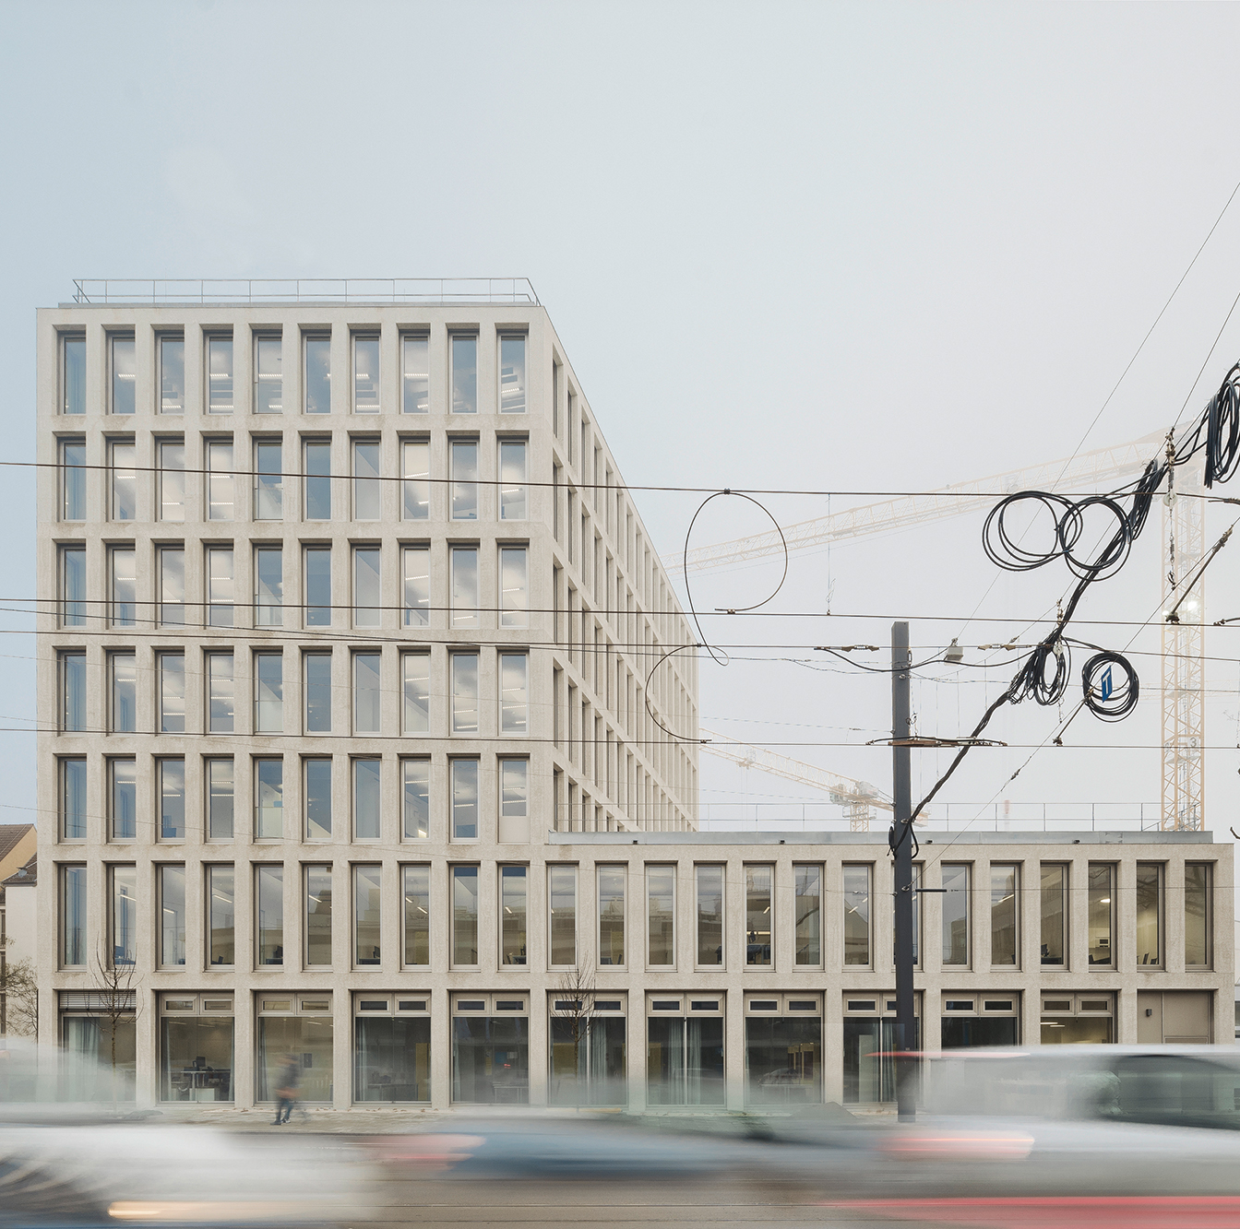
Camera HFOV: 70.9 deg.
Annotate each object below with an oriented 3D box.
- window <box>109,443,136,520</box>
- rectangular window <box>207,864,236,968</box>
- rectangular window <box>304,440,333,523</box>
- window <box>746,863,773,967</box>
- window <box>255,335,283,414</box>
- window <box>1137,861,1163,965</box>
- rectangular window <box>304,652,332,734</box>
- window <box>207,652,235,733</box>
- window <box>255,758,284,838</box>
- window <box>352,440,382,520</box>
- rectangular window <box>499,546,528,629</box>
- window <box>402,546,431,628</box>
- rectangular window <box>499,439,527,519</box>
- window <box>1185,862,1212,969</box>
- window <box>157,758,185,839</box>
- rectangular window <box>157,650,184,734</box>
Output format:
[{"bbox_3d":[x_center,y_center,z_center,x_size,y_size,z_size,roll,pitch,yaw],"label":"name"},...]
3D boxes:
[{"bbox_3d":[-15.812,-4.264,27.700,0.871,2.567,0.200,0,0,0],"label":"window"},{"bbox_3d":[-12.443,9.431,27.200,0.940,3.220,0.150,0,0,0],"label":"rectangular window"},{"bbox_3d":[-9.666,-4.294,28.000,1.000,2.628,0.150,0,0,0],"label":"rectangular window"},{"bbox_3d":[4.356,9.431,27.200,0.940,3.220,0.150,0,0,0],"label":"window"},{"bbox_3d":[-11.183,-7.633,27.700,0.871,2.522,0.200,0,0,0],"label":"window"},{"bbox_3d":[17.310,9.902,28.586,0.993,3.477,0.150,0,0,0],"label":"window"},{"bbox_3d":[-10.028,2.616,29.000,0.912,2.735,0.200,0,0,0],"label":"rectangular window"},{"bbox_3d":[-12.858,2.502,28.000,0.927,2.641,0.200,0,0,0],"label":"window"},{"bbox_3d":[-11.659,6.120,29.000,1.008,2.639,0.200,0,0,0],"label":"window"},{"bbox_3d":[-8.324,-4.409,28.586,0.993,2.673,0.150,0,0,0],"label":"window"},{"bbox_3d":[-3.527,-0.912,29.000,0.960,2.783,0.200,0,0,0],"label":"rectangular window"},{"bbox_3d":[-6.692,-0.908,28.586,0.993,2.673,0.150,0,0,0],"label":"window"},{"bbox_3d":[-3.391,-4.287,27.700,0.871,2.522,0.200,0,0,0],"label":"rectangular window"},{"bbox_3d":[18.615,9.730,28.000,0.950,3.336,0.200,0,0,0],"label":"window"},{"bbox_3d":[-14.001,5.807,27.200,0.940,2.600,0.150,0,0,0],"label":"window"},{"bbox_3d":[-14.345,2.496,28.000,1.000,2.674,0.150,0,0,0],"label":"rectangular window"}]

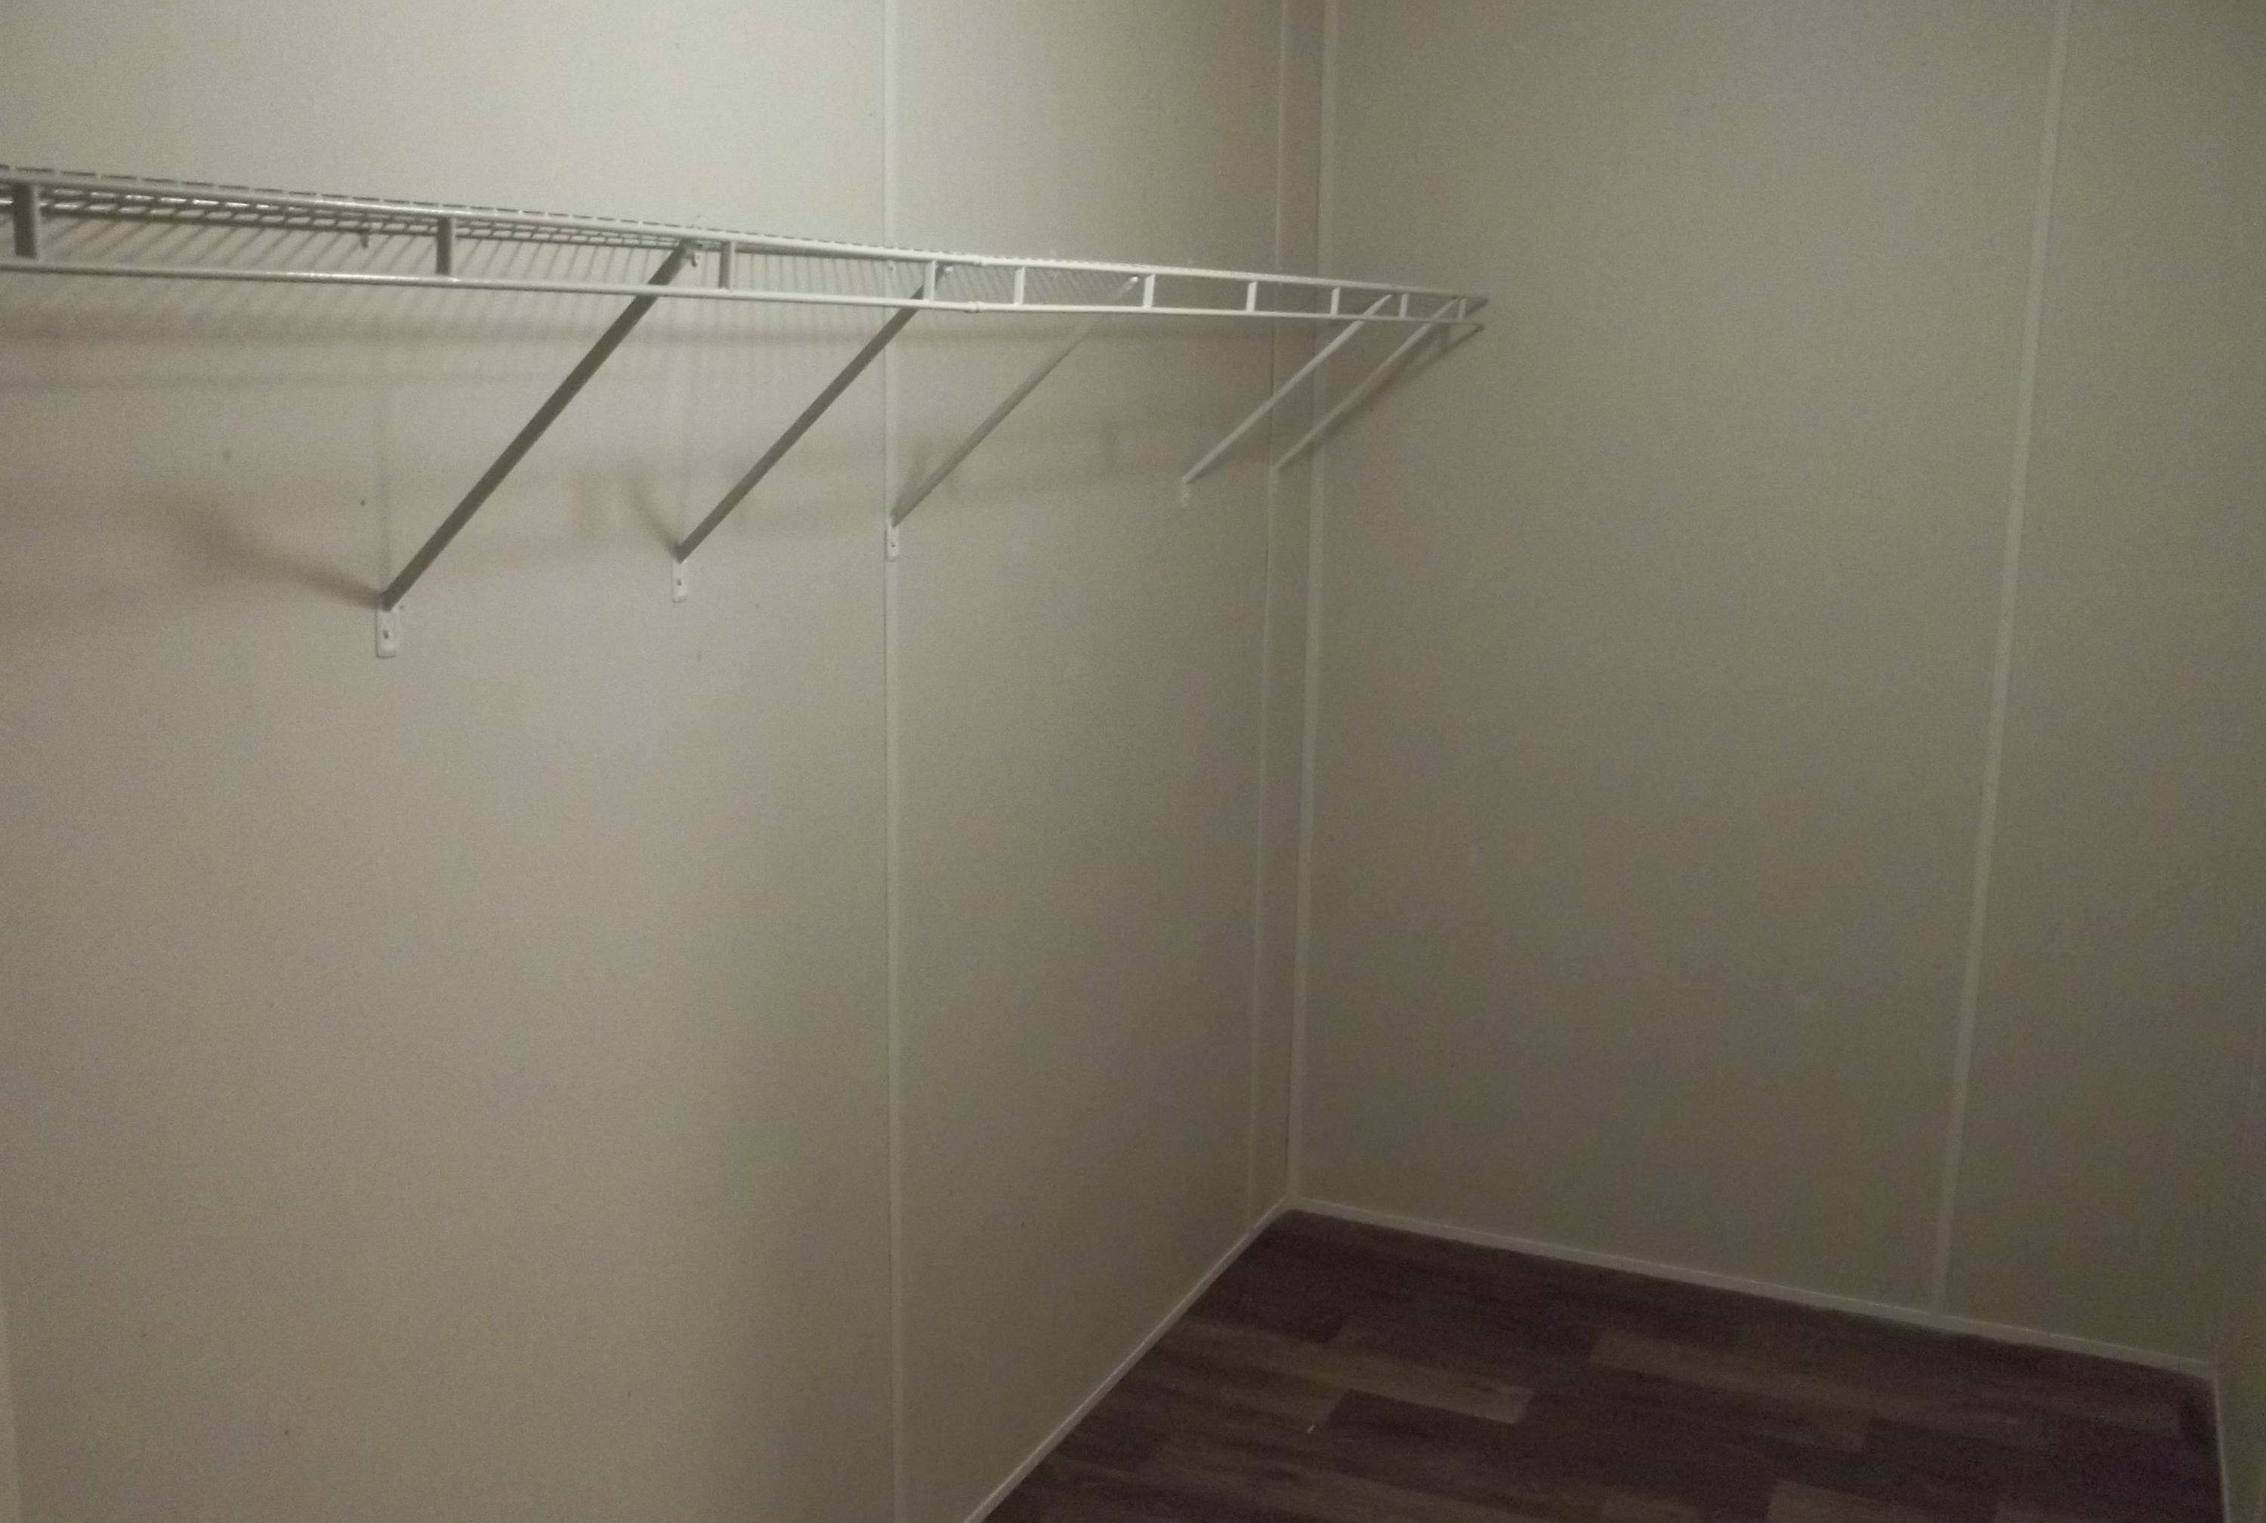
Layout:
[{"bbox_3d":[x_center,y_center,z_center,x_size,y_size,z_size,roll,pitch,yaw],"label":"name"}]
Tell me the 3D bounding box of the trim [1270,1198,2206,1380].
[{"bbox_3d":[0.998,0.894,3.714,1.555,0.032,0.013,6,12,24],"label":"trim"}]

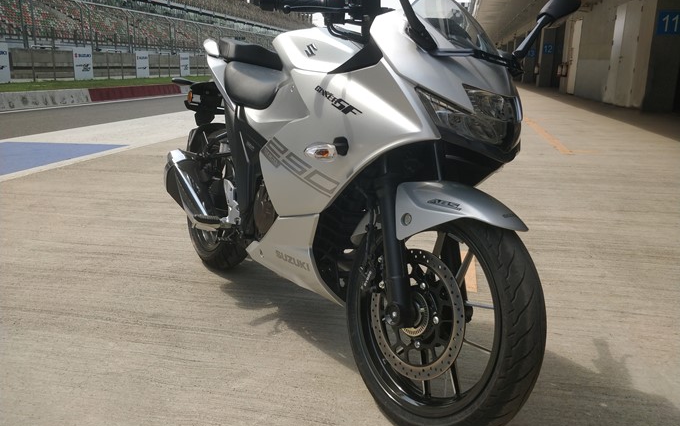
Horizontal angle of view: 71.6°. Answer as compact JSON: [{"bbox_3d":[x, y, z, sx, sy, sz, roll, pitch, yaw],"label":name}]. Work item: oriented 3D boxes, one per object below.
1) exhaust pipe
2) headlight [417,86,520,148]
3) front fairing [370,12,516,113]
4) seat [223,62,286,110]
[{"bbox_3d":[-0.624,-0.079,1.957,0.140,0.170,0.460,-2,33,-36],"label":"exhaust pipe"},{"bbox_3d":[0.308,-0.201,1.012,0.280,0.125,0.165,-2,13,-36],"label":"headlight"},{"bbox_3d":[0.279,-0.328,1.045,0.360,0.220,0.310,-2,13,-36],"label":"front fairing"},{"bbox_3d":[-0.241,-0.463,1.751,0.280,0.170,0.420,-2,13,-36],"label":"seat"}]

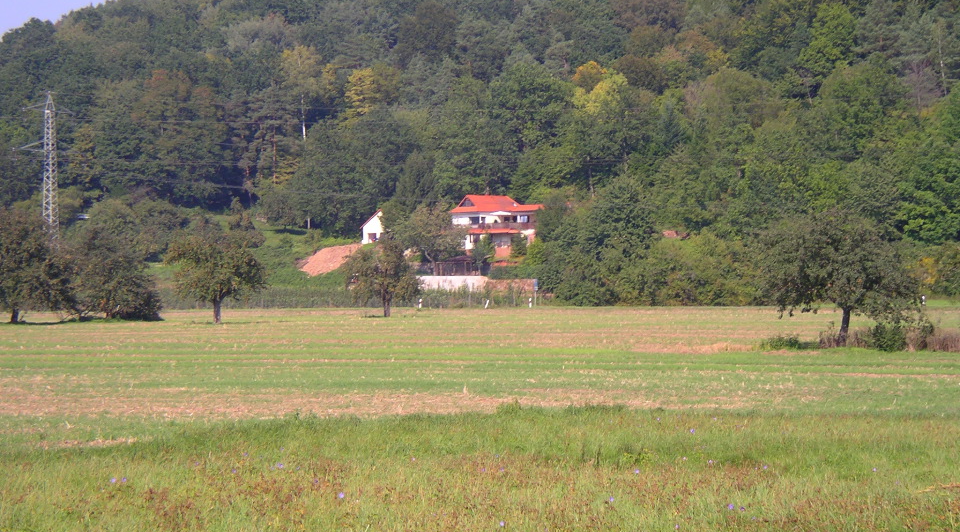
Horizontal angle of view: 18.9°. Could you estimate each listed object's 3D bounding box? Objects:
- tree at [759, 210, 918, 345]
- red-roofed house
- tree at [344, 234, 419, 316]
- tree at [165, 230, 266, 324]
[{"bbox_3d":[13.300,0.455,107.000,5.900,5.050,5.600,0,0,0],"label":"tree"},{"bbox_3d":[2.336,-5.273,385.000,11.000,8.500,9.500,0,0,-18],"label":"red-roofed house"},{"bbox_3d":[-7.240,0.724,212.000,5.400,6.100,5.300,0,0,0],"label":"tree"},{"bbox_3d":[-15.865,0.690,173.000,6.100,5.650,5.800,0,0,0],"label":"tree"}]

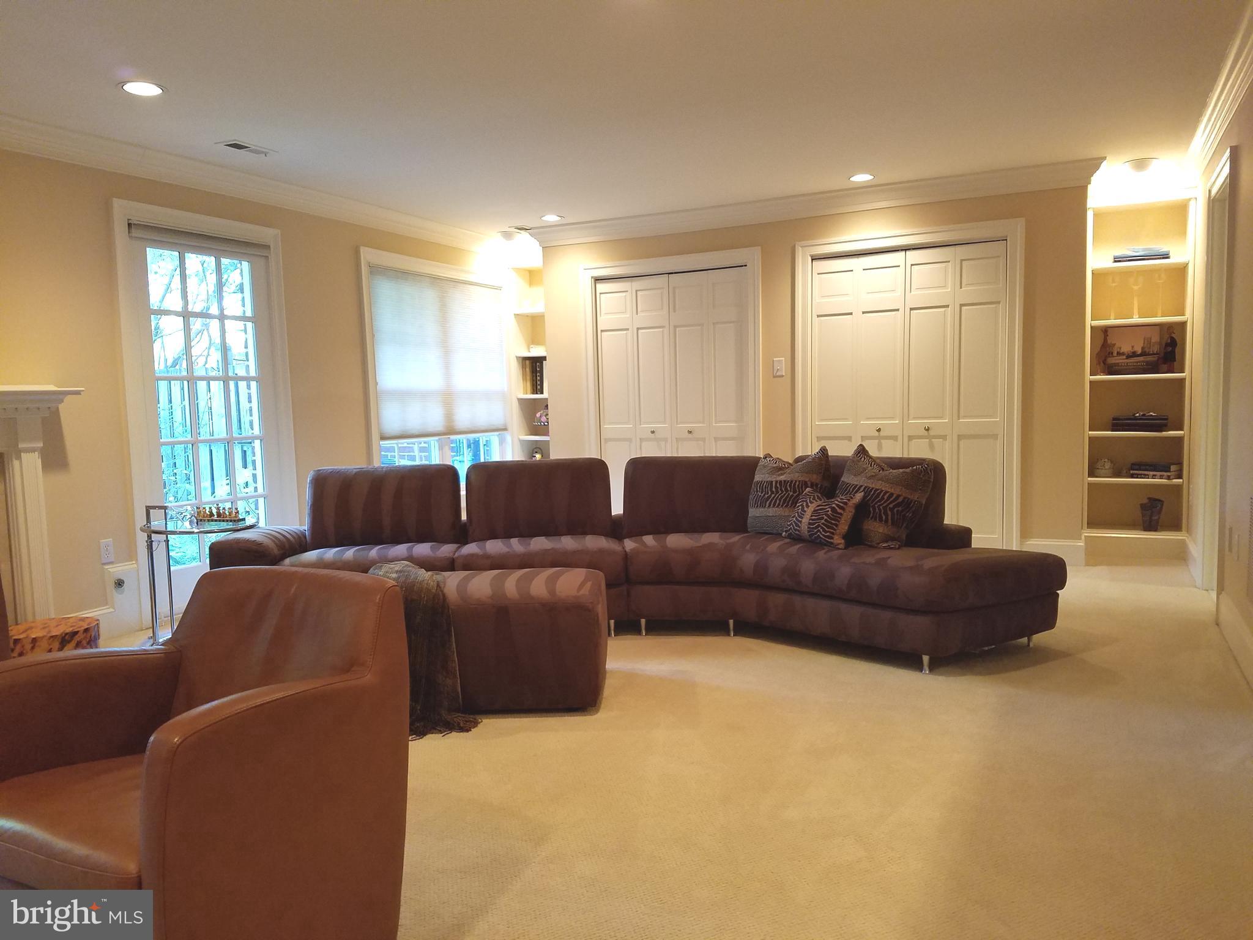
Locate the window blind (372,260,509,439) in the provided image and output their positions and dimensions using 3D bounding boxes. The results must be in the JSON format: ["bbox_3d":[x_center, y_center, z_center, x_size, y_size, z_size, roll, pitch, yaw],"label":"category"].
[{"bbox_3d":[-1.367,-0.857,7.111,0.050,1.190,1.570,1,5,26],"label":"window blind"}]

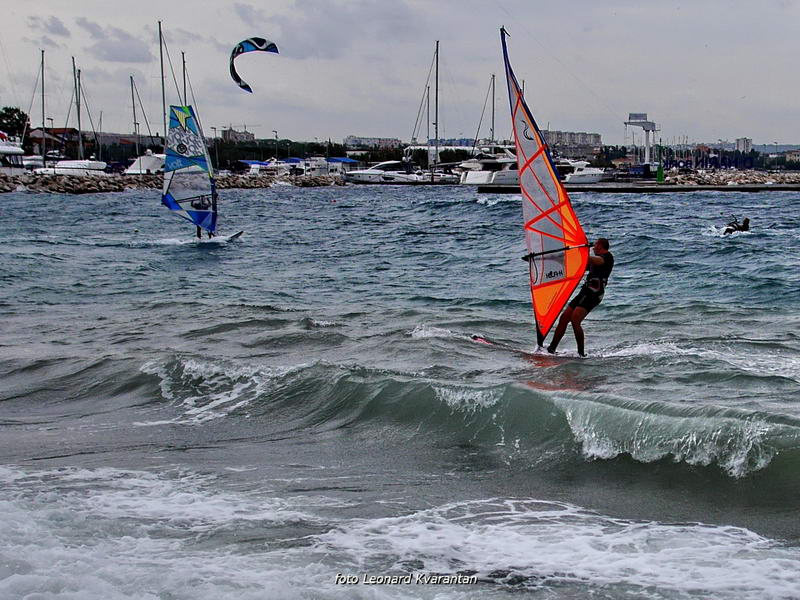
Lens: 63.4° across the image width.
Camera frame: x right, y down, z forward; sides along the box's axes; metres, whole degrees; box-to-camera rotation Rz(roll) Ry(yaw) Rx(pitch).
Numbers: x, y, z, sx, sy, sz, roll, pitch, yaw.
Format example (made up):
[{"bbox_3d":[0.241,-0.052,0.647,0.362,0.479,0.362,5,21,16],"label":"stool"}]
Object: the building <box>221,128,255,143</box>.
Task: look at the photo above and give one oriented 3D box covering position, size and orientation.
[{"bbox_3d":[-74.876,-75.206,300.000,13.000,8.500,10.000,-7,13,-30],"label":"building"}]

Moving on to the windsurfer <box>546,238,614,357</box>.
[{"bbox_3d":[2.574,-0.057,9.300,0.780,1.660,0.600,-4,12,-16],"label":"windsurfer"}]

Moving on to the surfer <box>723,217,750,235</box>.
[{"bbox_3d":[12.469,-2.766,24.000,0.980,0.620,0.600,1,12,6],"label":"surfer"}]

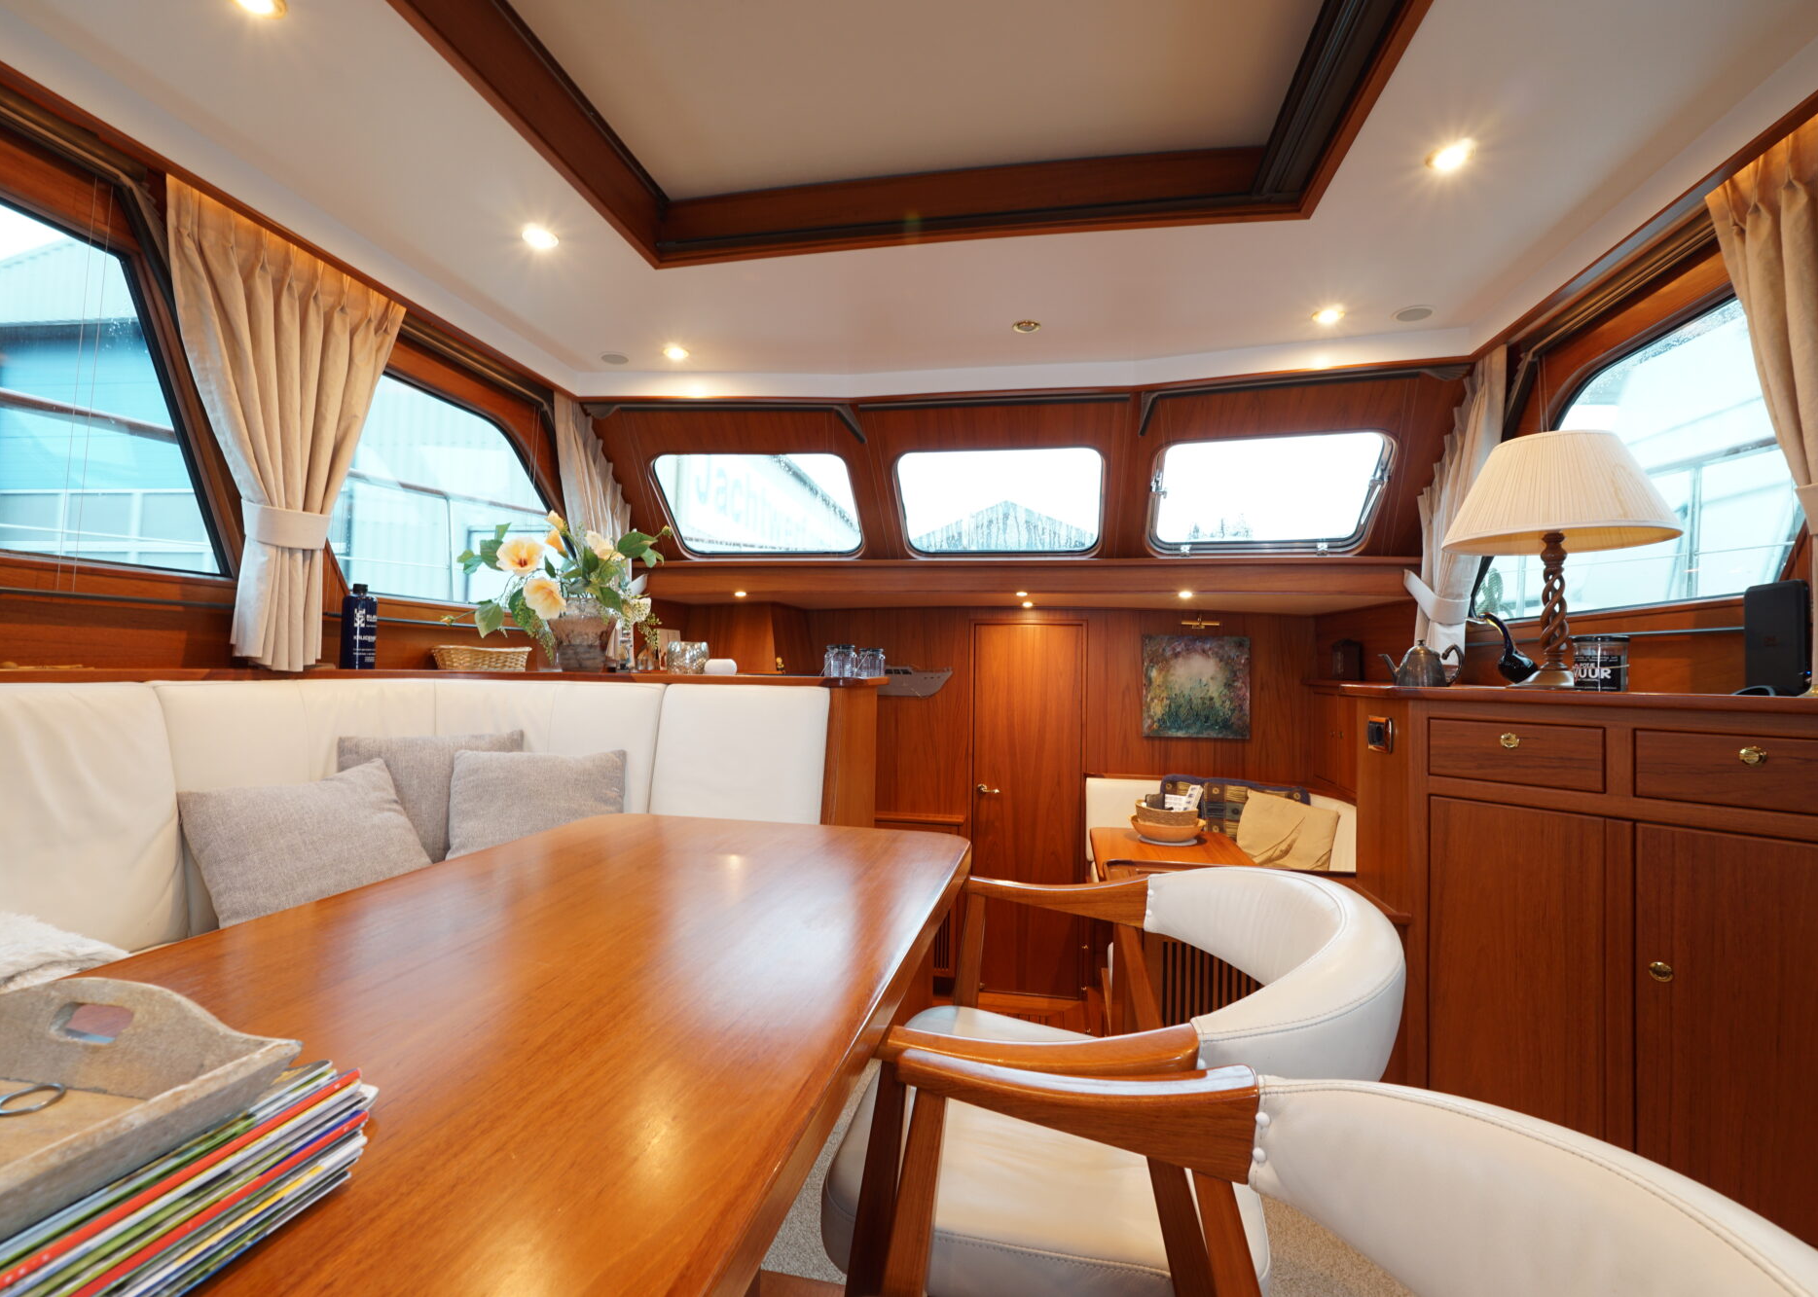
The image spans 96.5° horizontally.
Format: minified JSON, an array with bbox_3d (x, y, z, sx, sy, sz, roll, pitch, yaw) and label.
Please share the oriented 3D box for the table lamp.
[{"bbox_3d":[1.330,-0.172,1.672,0.380,0.515,0.380,1,-1,10],"label":"table lamp"}]

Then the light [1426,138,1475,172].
[{"bbox_3d":[1.069,-0.973,1.601,0.080,0.020,0.080,1,-1,10],"label":"light"}]

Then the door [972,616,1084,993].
[{"bbox_3d":[0.569,0.759,3.881,0.530,1.769,0.040,1,-1,10],"label":"door"}]

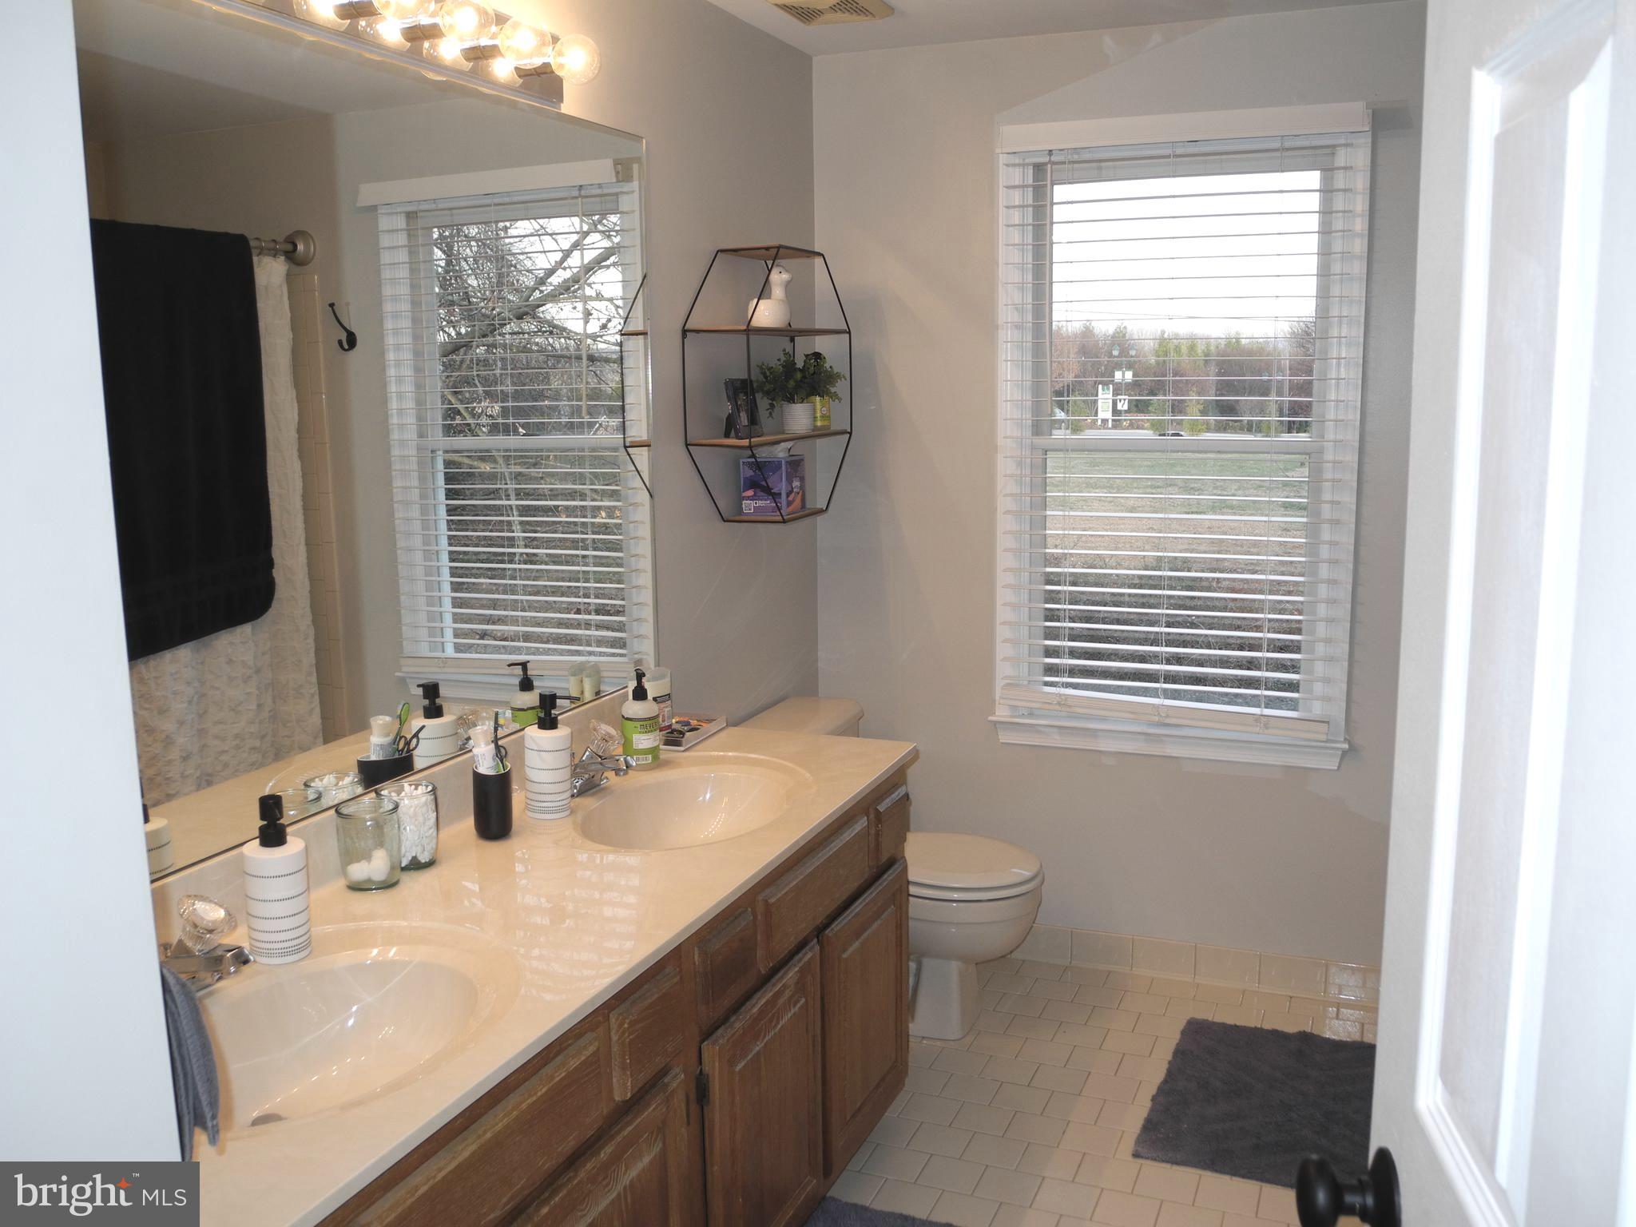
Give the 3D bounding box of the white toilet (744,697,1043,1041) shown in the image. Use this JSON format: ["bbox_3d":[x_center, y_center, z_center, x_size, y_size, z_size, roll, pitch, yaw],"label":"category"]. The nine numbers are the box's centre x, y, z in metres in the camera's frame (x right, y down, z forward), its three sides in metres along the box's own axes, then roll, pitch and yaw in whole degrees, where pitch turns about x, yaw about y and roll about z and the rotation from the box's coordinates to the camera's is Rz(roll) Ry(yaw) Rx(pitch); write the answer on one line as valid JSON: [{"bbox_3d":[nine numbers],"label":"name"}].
[{"bbox_3d":[0.190,0.608,3.110,0.701,0.701,0.480,3,10,23],"label":"white toilet"}]

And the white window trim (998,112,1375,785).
[{"bbox_3d":[0.805,-0.370,3.054,0.830,1.410,0.060,3,10,23],"label":"white window trim"}]

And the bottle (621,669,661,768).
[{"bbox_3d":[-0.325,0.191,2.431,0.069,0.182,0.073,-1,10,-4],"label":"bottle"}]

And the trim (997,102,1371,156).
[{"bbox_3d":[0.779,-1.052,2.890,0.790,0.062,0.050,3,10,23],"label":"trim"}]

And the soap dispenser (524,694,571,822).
[{"bbox_3d":[-0.437,0.229,2.176,0.083,0.204,0.075,-1,9,0],"label":"soap dispenser"}]

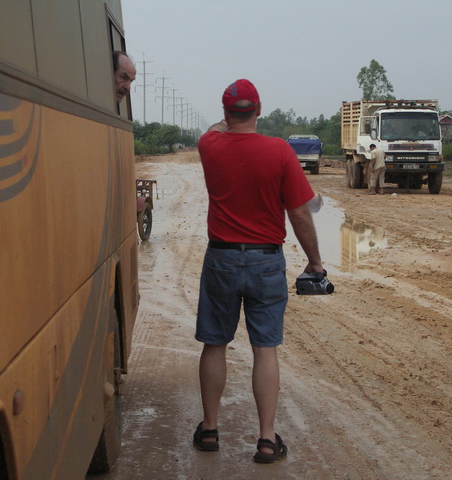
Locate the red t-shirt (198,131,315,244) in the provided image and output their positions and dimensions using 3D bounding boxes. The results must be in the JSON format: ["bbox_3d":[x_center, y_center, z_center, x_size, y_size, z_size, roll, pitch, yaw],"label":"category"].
[{"bbox_3d":[0.146,-0.255,8.360,0.550,0.550,0.360,0,3,2],"label":"red t-shirt"}]

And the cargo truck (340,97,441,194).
[{"bbox_3d":[5.740,-3.210,59.600,2.500,3.050,7.200,0,3,-4],"label":"cargo truck"}]

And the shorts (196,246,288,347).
[{"bbox_3d":[0.079,0.264,8.350,0.440,0.490,0.320,0,3,2],"label":"shorts"}]

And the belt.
[{"bbox_3d":[0.093,0.030,8.340,0.360,0.055,0.280,0,3,0],"label":"belt"}]

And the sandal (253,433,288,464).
[{"bbox_3d":[0.217,0.968,8.200,0.115,0.125,0.290,1,3,18],"label":"sandal"}]

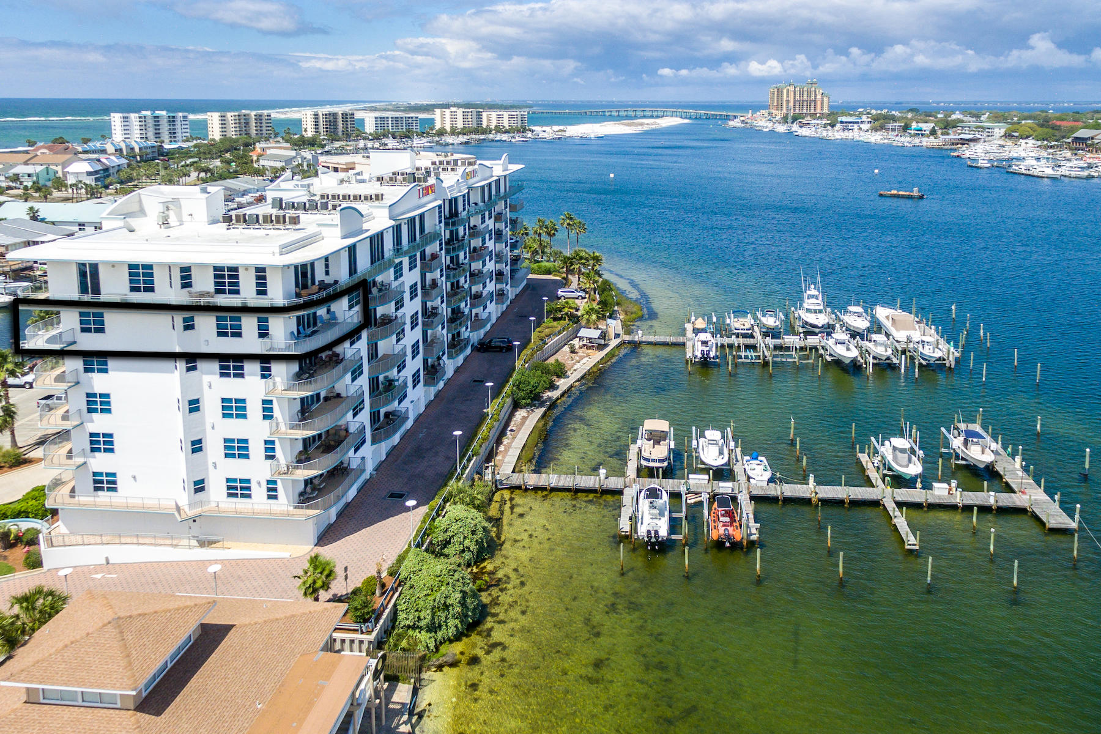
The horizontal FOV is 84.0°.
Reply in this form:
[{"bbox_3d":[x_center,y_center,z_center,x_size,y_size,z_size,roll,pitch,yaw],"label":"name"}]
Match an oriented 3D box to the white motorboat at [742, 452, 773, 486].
[{"bbox_3d":[21.091,10.453,61.948,2.300,1.700,5.400,4,24,9],"label":"white motorboat"}]

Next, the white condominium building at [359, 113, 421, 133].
[{"bbox_3d":[-168.190,-256.781,650.000,50.000,18.000,20.000,-16,28,-32],"label":"white condominium building"}]

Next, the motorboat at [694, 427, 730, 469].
[{"bbox_3d":[15.290,7.384,56.808,2.600,2.700,6.500,4,24,10],"label":"motorboat"}]

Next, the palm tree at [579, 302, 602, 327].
[{"bbox_3d":[5.992,-7.447,89.680,3.400,4.300,3.400,0,24,0],"label":"palm tree"}]

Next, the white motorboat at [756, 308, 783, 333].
[{"bbox_3d":[35.467,-7.499,98.711,2.500,2.600,6.500,4,24,9],"label":"white motorboat"}]

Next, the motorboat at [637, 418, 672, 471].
[{"bbox_3d":[10.705,8.139,62.364,2.650,2.750,7.000,4,24,9],"label":"motorboat"}]

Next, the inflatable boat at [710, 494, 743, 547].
[{"bbox_3d":[13.719,11.436,48.019,2.400,2.500,5.800,4,24,10],"label":"inflatable boat"}]

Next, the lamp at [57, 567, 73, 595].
[{"bbox_3d":[-29.152,14.049,37.022,0.850,3.900,0.850,0,24,0],"label":"lamp"}]

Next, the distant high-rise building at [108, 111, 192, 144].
[{"bbox_3d":[-315.434,-189.843,483.948,46.000,23.500,21.000,-21,31,-40],"label":"distant high-rise building"}]

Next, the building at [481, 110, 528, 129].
[{"bbox_3d":[-53.076,-288.978,713.557,48.000,21.000,19.000,-6,24,-14],"label":"building"}]

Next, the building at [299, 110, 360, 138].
[{"bbox_3d":[-209.439,-231.350,580.942,40.000,22.000,19.000,-21,31,-40],"label":"building"}]

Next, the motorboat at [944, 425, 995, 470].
[{"bbox_3d":[42.820,8.178,62.182,2.600,2.800,7.300,4,24,9],"label":"motorboat"}]

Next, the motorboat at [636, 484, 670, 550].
[{"bbox_3d":[8.849,12.545,52.592,2.600,2.700,8.200,4,24,9],"label":"motorboat"}]

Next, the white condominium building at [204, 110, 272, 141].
[{"bbox_3d":[-266.627,-208.999,528.251,43.000,22.500,20.000,-21,31,-40],"label":"white condominium building"}]

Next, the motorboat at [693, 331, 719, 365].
[{"bbox_3d":[22.337,-3.174,88.487,2.800,2.800,8.400,4,24,9],"label":"motorboat"}]

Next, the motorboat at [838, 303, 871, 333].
[{"bbox_3d":[49.378,-7.646,98.892,2.900,3.000,8.100,4,24,9],"label":"motorboat"}]

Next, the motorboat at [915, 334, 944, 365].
[{"bbox_3d":[54.359,-2.667,87.672,2.500,2.700,6.700,4,24,9],"label":"motorboat"}]

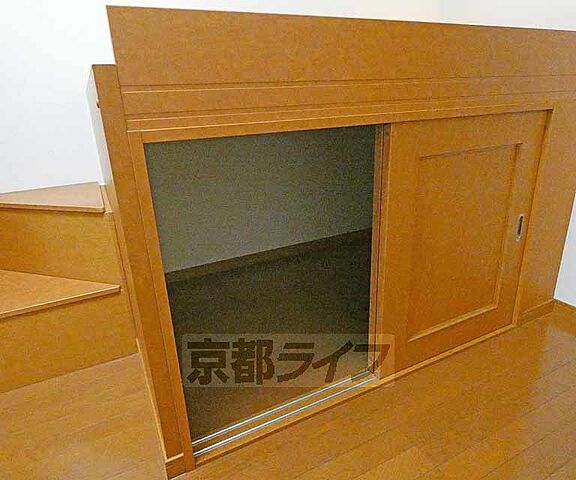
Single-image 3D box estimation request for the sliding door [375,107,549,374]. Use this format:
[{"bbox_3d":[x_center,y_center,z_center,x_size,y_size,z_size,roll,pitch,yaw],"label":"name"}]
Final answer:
[{"bbox_3d":[0.606,0.013,1.211,0.701,0.839,0.035,-11,20,-23],"label":"sliding door"}]

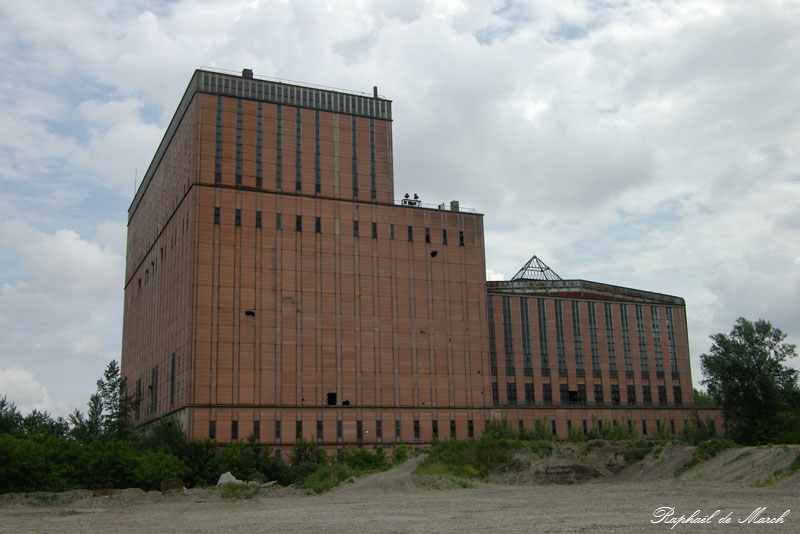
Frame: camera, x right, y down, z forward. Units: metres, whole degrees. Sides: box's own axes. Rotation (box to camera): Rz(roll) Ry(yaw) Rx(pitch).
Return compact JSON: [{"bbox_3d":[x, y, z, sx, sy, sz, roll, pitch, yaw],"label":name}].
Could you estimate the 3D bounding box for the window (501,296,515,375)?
[{"bbox_3d":[19.814,12.616,158.086,1.883,14.623,0.300,4,-14,-24],"label":"window"}]

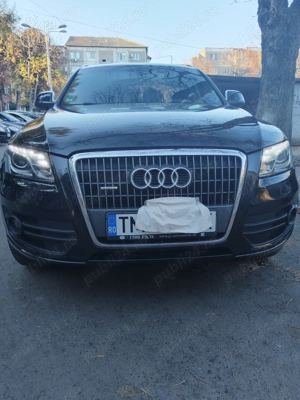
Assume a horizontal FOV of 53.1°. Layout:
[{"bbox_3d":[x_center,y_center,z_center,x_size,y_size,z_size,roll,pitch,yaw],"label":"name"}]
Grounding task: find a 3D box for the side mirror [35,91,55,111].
[{"bbox_3d":[-1.000,-0.953,2.900,0.210,0.185,0.150,-1,16,-5],"label":"side mirror"}]

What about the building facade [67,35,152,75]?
[{"bbox_3d":[-8.300,-24.780,61.530,16.000,15.500,9.000,-1,16,-4],"label":"building facade"}]

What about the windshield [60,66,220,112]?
[{"bbox_3d":[-0.105,-1.038,2.911,1.500,0.200,0.950,-1,48,-5],"label":"windshield"}]

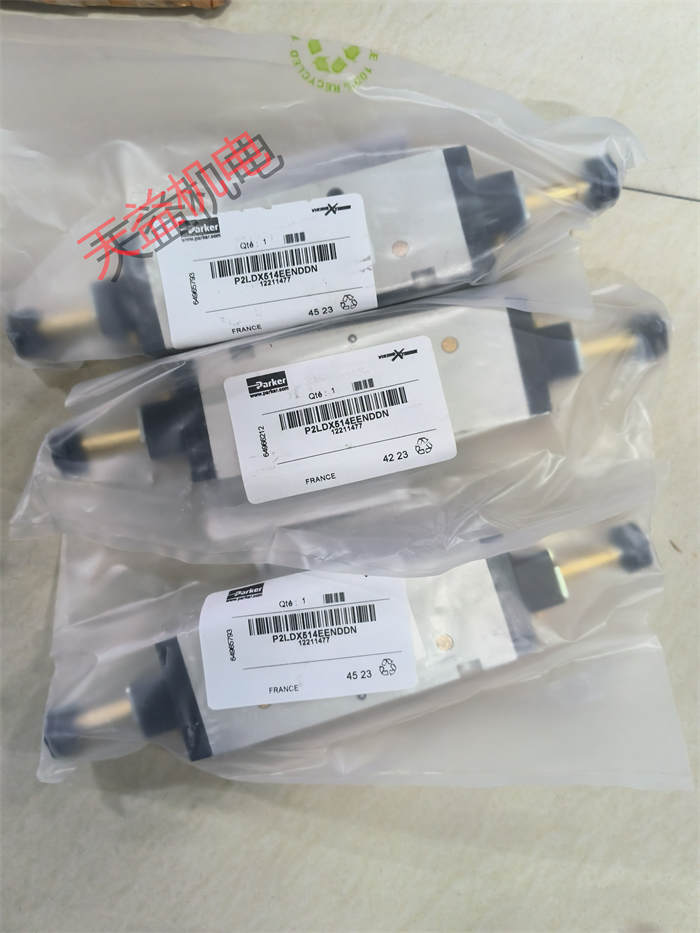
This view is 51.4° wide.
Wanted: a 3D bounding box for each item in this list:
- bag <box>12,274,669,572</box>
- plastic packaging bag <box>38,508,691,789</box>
[{"bbox_3d":[-0.003,-0.009,0.289,0.273,0.036,0.112,-7,89,0],"label":"bag"},{"bbox_3d":[0.008,0.079,0.313,0.299,0.047,0.132,0,87,-1],"label":"plastic packaging bag"}]

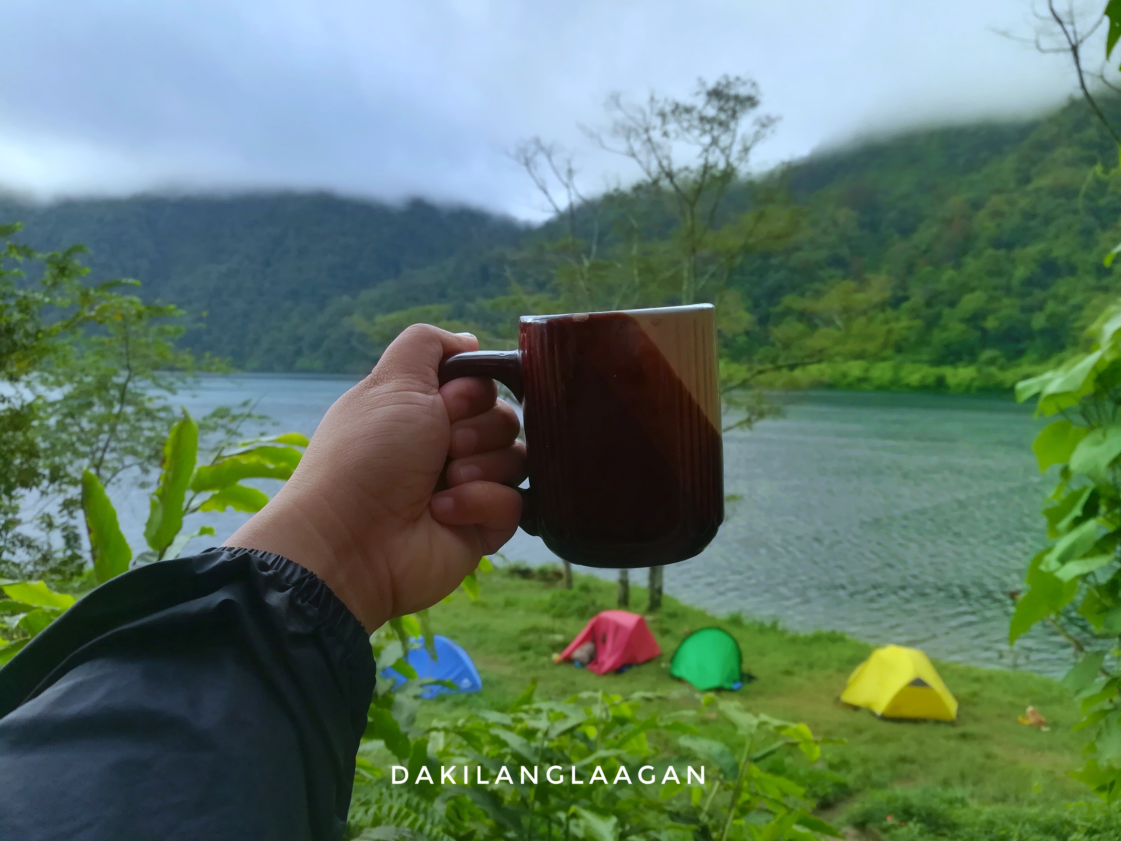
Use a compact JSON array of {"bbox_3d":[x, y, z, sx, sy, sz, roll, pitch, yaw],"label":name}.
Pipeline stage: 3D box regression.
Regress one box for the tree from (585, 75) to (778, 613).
[{"bbox_3d":[3.400,-2.000,23.600,5.300,15.000,5.100,1,4,0],"label":"tree"}]

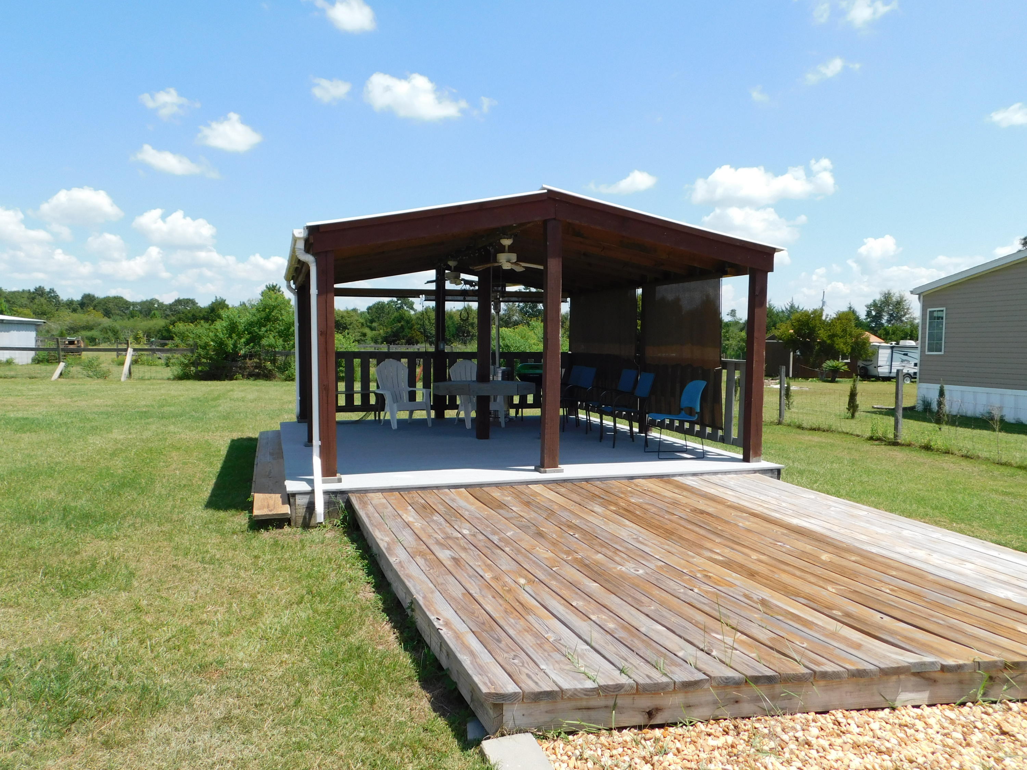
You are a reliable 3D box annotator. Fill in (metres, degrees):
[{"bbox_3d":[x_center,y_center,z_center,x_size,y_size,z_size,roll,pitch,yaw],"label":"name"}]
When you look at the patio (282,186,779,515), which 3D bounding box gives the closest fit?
[{"bbox_3d":[-0.304,-0.523,9.428,5.019,2.991,5.546,0,3,-18],"label":"patio"}]

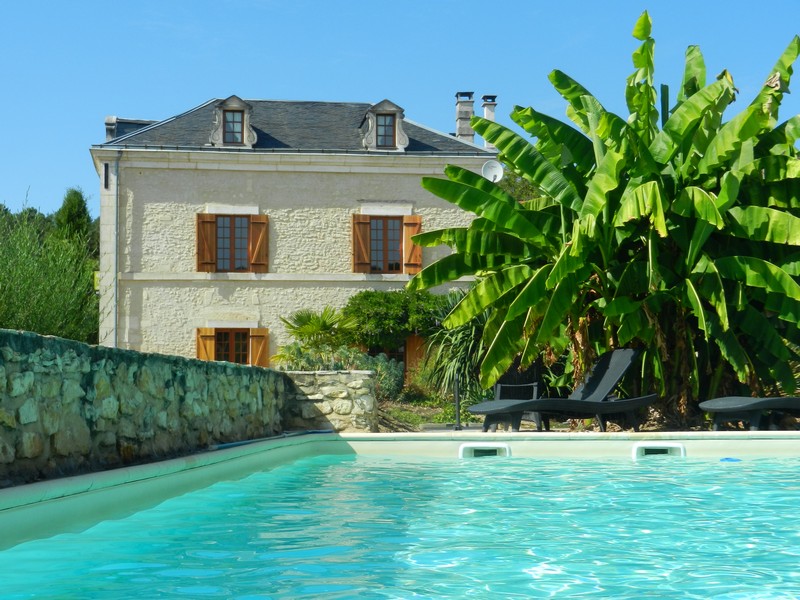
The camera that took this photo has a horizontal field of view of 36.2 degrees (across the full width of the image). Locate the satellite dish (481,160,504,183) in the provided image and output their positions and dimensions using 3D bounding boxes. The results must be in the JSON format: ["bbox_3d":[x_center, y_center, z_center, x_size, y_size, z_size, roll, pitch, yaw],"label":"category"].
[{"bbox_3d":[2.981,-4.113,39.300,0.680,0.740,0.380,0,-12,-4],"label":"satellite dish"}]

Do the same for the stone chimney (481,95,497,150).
[{"bbox_3d":[2.983,-5.960,41.200,0.460,1.950,0.460,0,-4,-8],"label":"stone chimney"}]

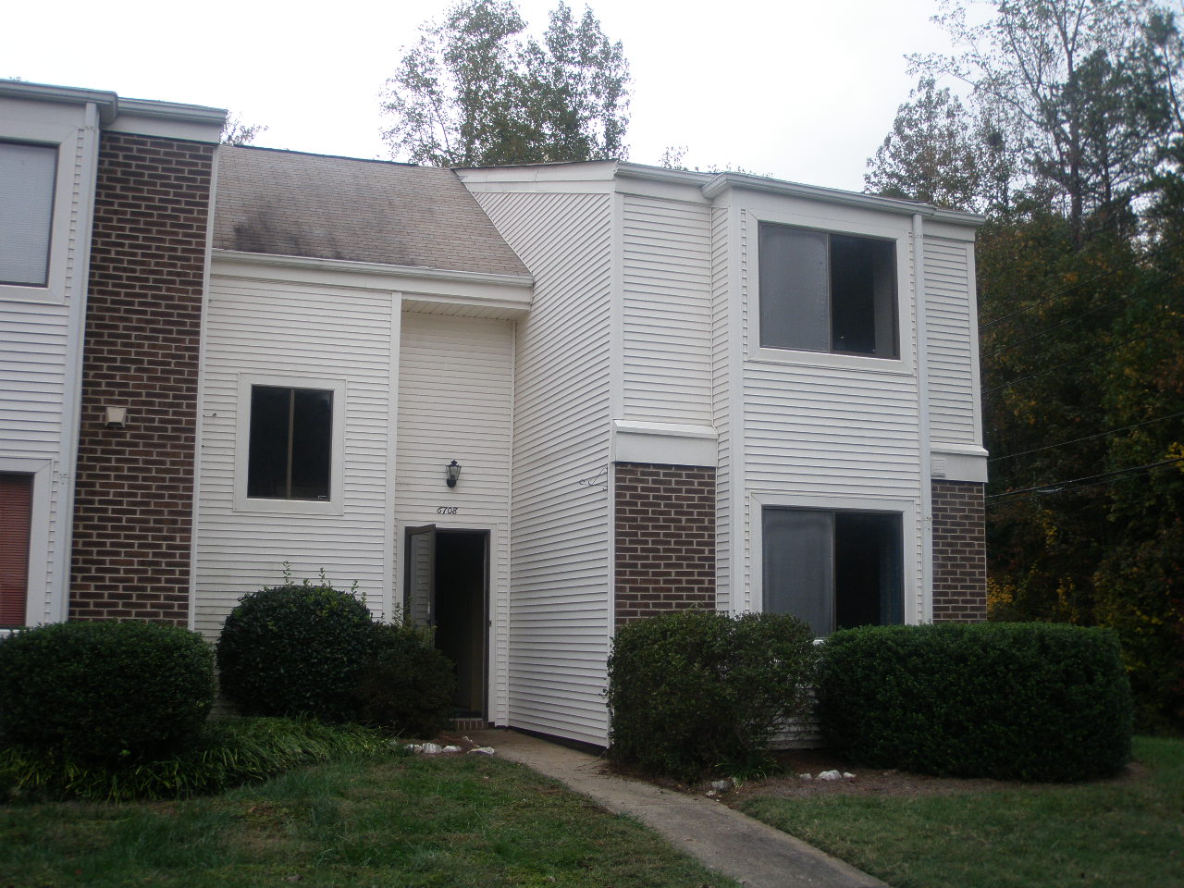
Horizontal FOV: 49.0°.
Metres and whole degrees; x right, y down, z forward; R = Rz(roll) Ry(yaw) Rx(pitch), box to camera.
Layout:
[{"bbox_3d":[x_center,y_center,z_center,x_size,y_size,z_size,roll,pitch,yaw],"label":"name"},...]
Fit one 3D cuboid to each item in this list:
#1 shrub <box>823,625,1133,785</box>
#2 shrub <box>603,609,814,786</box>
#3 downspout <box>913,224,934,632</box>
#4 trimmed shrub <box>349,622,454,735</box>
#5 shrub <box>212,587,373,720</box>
[{"bbox_3d":[3.282,2.174,11.107,2.718,1.273,1.350,3,-9,-20],"label":"shrub"},{"bbox_3d":[0.994,2.045,10.706,1.713,1.337,1.150,3,-9,-20],"label":"shrub"},{"bbox_3d":[3.096,0.285,12.060,0.085,5.030,0.075,3,-9,-20],"label":"downspout"},{"bbox_3d":[-1.853,2.326,12.784,0.970,1.131,0.950,3,-9,-20],"label":"trimmed shrub"},{"bbox_3d":[-2.805,2.052,12.308,1.420,1.414,1.350,3,-9,-20],"label":"shrub"}]

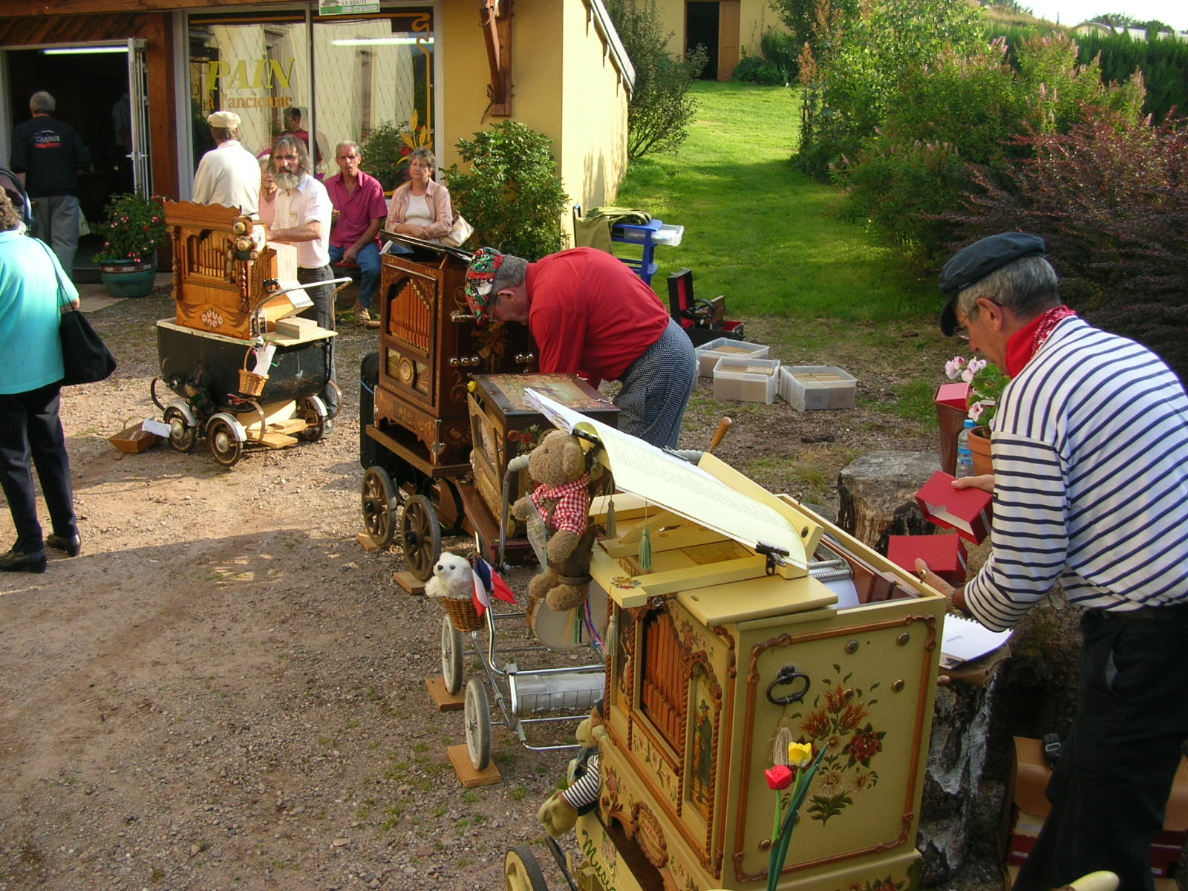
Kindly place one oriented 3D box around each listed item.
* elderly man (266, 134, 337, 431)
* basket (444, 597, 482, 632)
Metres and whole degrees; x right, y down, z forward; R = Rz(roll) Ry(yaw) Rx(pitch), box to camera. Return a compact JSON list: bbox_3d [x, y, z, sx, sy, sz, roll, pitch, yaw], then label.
[{"bbox_3d":[-1.680,-0.935,7.050,0.500,1.730,0.440,7,14,25],"label":"elderly man"},{"bbox_3d":[-0.374,0.484,3.450,0.120,0.110,0.120,1,14,0],"label":"basket"}]

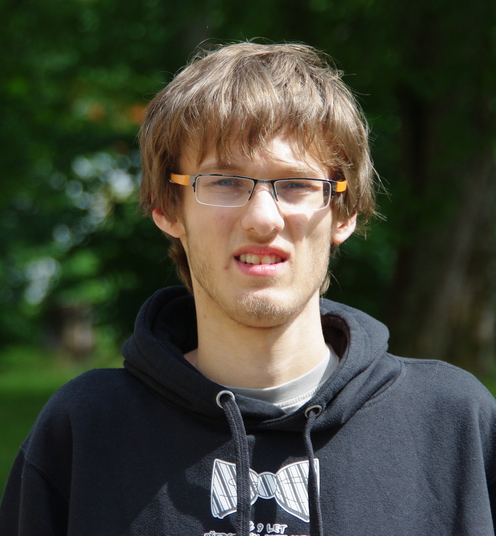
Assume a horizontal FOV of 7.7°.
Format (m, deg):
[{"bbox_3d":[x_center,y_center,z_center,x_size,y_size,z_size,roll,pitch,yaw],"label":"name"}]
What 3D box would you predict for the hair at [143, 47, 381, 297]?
[{"bbox_3d":[0.009,-0.092,3.320,0.212,0.224,0.225,1,1,-5],"label":"hair"}]

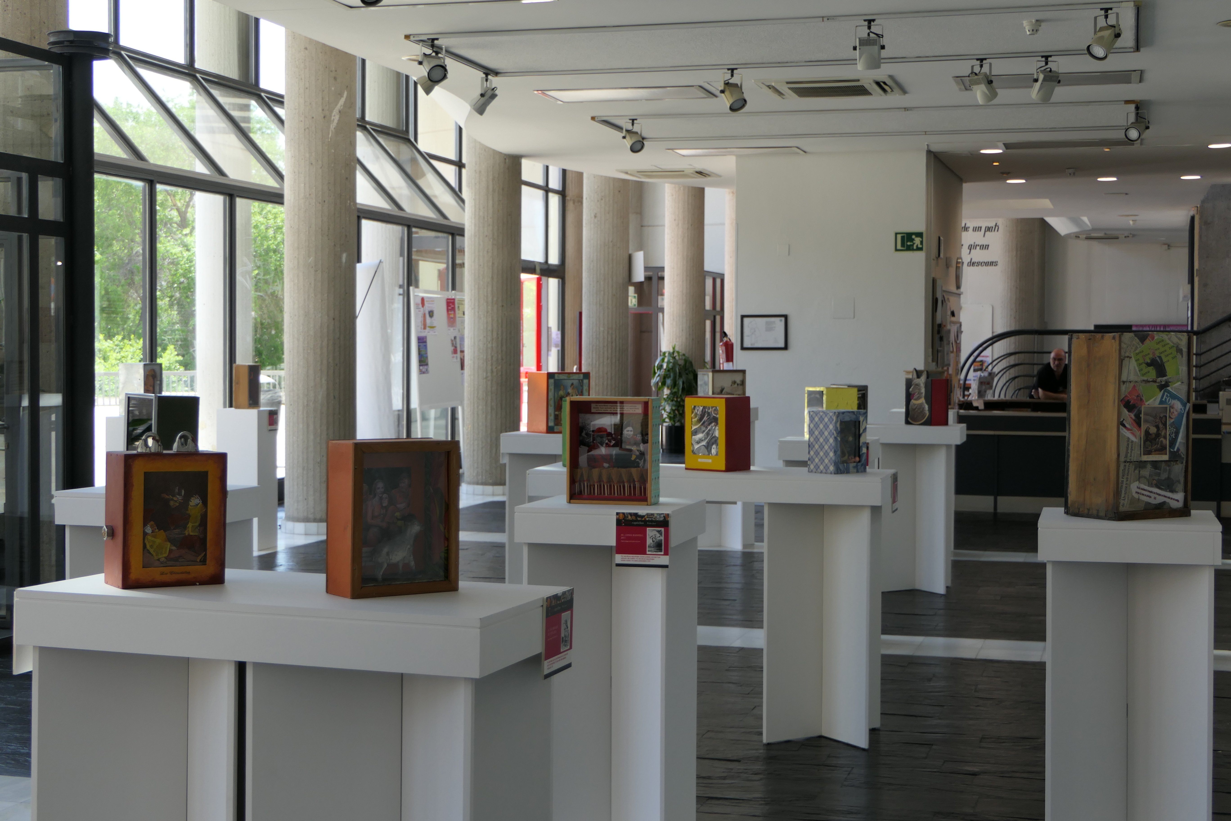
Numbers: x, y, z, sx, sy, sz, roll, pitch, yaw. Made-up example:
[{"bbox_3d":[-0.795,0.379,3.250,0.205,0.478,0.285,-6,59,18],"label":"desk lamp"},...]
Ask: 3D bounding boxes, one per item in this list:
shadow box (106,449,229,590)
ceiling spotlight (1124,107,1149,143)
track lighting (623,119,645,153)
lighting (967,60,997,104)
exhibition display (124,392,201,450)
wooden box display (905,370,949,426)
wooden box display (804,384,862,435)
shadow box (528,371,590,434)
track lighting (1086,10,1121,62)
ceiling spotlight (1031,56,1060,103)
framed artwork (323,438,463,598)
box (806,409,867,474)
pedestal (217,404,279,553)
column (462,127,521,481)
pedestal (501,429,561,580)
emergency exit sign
[{"bbox_3d":[-0.944,0.227,3.669,0.215,0.276,0.125,-1,2,-31],"label":"shadow box"},{"bbox_3d":[3.987,-2.180,13.327,0.200,0.277,0.160,-1,3,-42],"label":"ceiling spotlight"},{"bbox_3d":[0.153,-2.272,14.446,0.160,0.282,0.200,-1,2,-31],"label":"track lighting"},{"bbox_3d":[2.372,-2.118,11.243,0.155,0.290,0.185,2,3,43],"label":"lighting"},{"bbox_3d":[-1.424,0.102,5.476,0.133,0.304,0.275,-1,2,-33],"label":"exhibition display"},{"bbox_3d":[1.985,-0.086,11.115,0.155,0.355,0.235,-1,2,-34],"label":"wooden box display"},{"bbox_3d":[1.201,0.014,9.741,0.225,0.285,0.170,-1,3,-35],"label":"wooden box display"},{"bbox_3d":[-0.312,-0.045,9.672,0.271,0.331,0.222,-1,2,-31],"label":"shadow box"},{"bbox_3d":[2.714,-2.083,9.668,0.200,0.292,0.160,-1,2,-31],"label":"track lighting"},{"bbox_3d":[2.780,-2.140,11.277,0.155,0.280,0.180,-1,2,-25],"label":"ceiling spotlight"},{"bbox_3d":[-0.430,0.205,3.389,0.230,0.295,0.108,-1,3,-35],"label":"framed artwork"},{"bbox_3d":[0.893,0.128,7.049,0.185,0.248,0.140,-2,3,-41],"label":"box"},{"bbox_3d":[-2.703,0.502,12.822,0.334,1.022,0.288,1,2,18],"label":"pedestal"},{"bbox_3d":[-1.237,-0.958,17.611,0.565,3.510,0.565,0,2,0],"label":"column"},{"bbox_3d":[-0.344,0.658,10.209,0.510,1.050,0.510,1,2,15],"label":"pedestal"},{"bbox_3d":[2.869,-1.642,16.999,0.300,0.200,0.020,1,2,17],"label":"emergency exit sign"}]

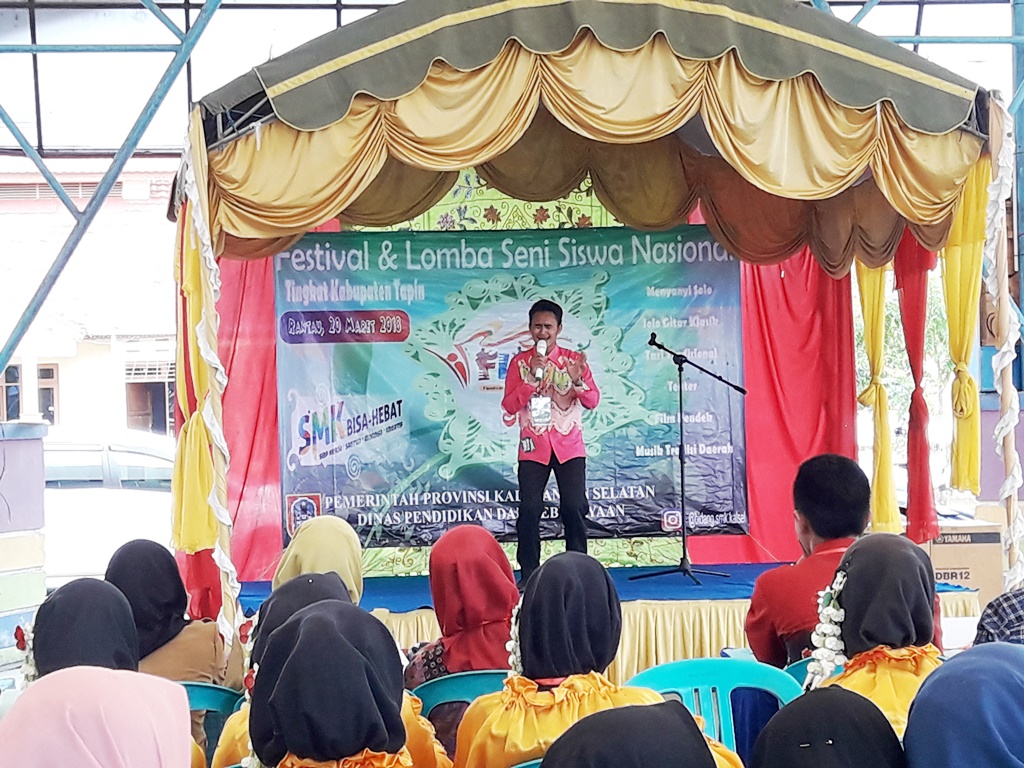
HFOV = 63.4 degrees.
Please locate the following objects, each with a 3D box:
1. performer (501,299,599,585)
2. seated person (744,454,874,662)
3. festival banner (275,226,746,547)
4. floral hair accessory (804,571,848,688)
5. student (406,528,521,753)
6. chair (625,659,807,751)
[{"bbox_3d":[0.213,0.338,4.788,0.560,1.660,0.400,-2,-3,7],"label":"performer"},{"bbox_3d":[0.775,0.847,2.306,0.500,1.320,0.760,-1,-3,-7],"label":"seated person"},{"bbox_3d":[0.000,0.016,5.330,3.000,2.020,0.030,-1,-3,-2],"label":"festival banner"},{"bbox_3d":[0.676,0.528,1.780,0.090,0.262,0.075,-3,-3,27],"label":"floral hair accessory"},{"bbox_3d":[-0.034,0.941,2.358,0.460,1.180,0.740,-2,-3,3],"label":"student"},{"bbox_3d":[0.509,1.115,2.321,0.550,0.810,0.560,-1,-3,0],"label":"chair"}]

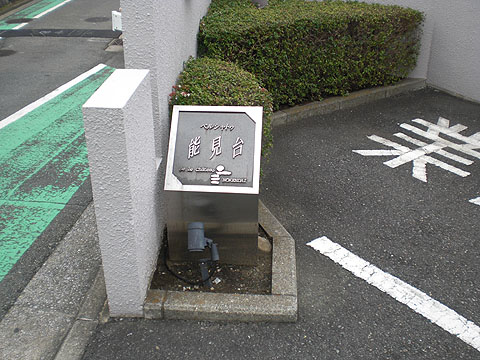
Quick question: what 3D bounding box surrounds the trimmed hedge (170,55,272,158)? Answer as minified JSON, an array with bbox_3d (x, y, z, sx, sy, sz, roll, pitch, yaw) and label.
[{"bbox_3d":[-0.108,-0.307,3.337,0.620,0.700,1.100,1,27,1],"label":"trimmed hedge"}]

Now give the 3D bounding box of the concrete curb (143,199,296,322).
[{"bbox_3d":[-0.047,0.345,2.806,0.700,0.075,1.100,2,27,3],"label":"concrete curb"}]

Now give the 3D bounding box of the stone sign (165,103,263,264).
[{"bbox_3d":[-0.118,0.025,2.644,0.450,0.740,0.370,2,27,3],"label":"stone sign"}]

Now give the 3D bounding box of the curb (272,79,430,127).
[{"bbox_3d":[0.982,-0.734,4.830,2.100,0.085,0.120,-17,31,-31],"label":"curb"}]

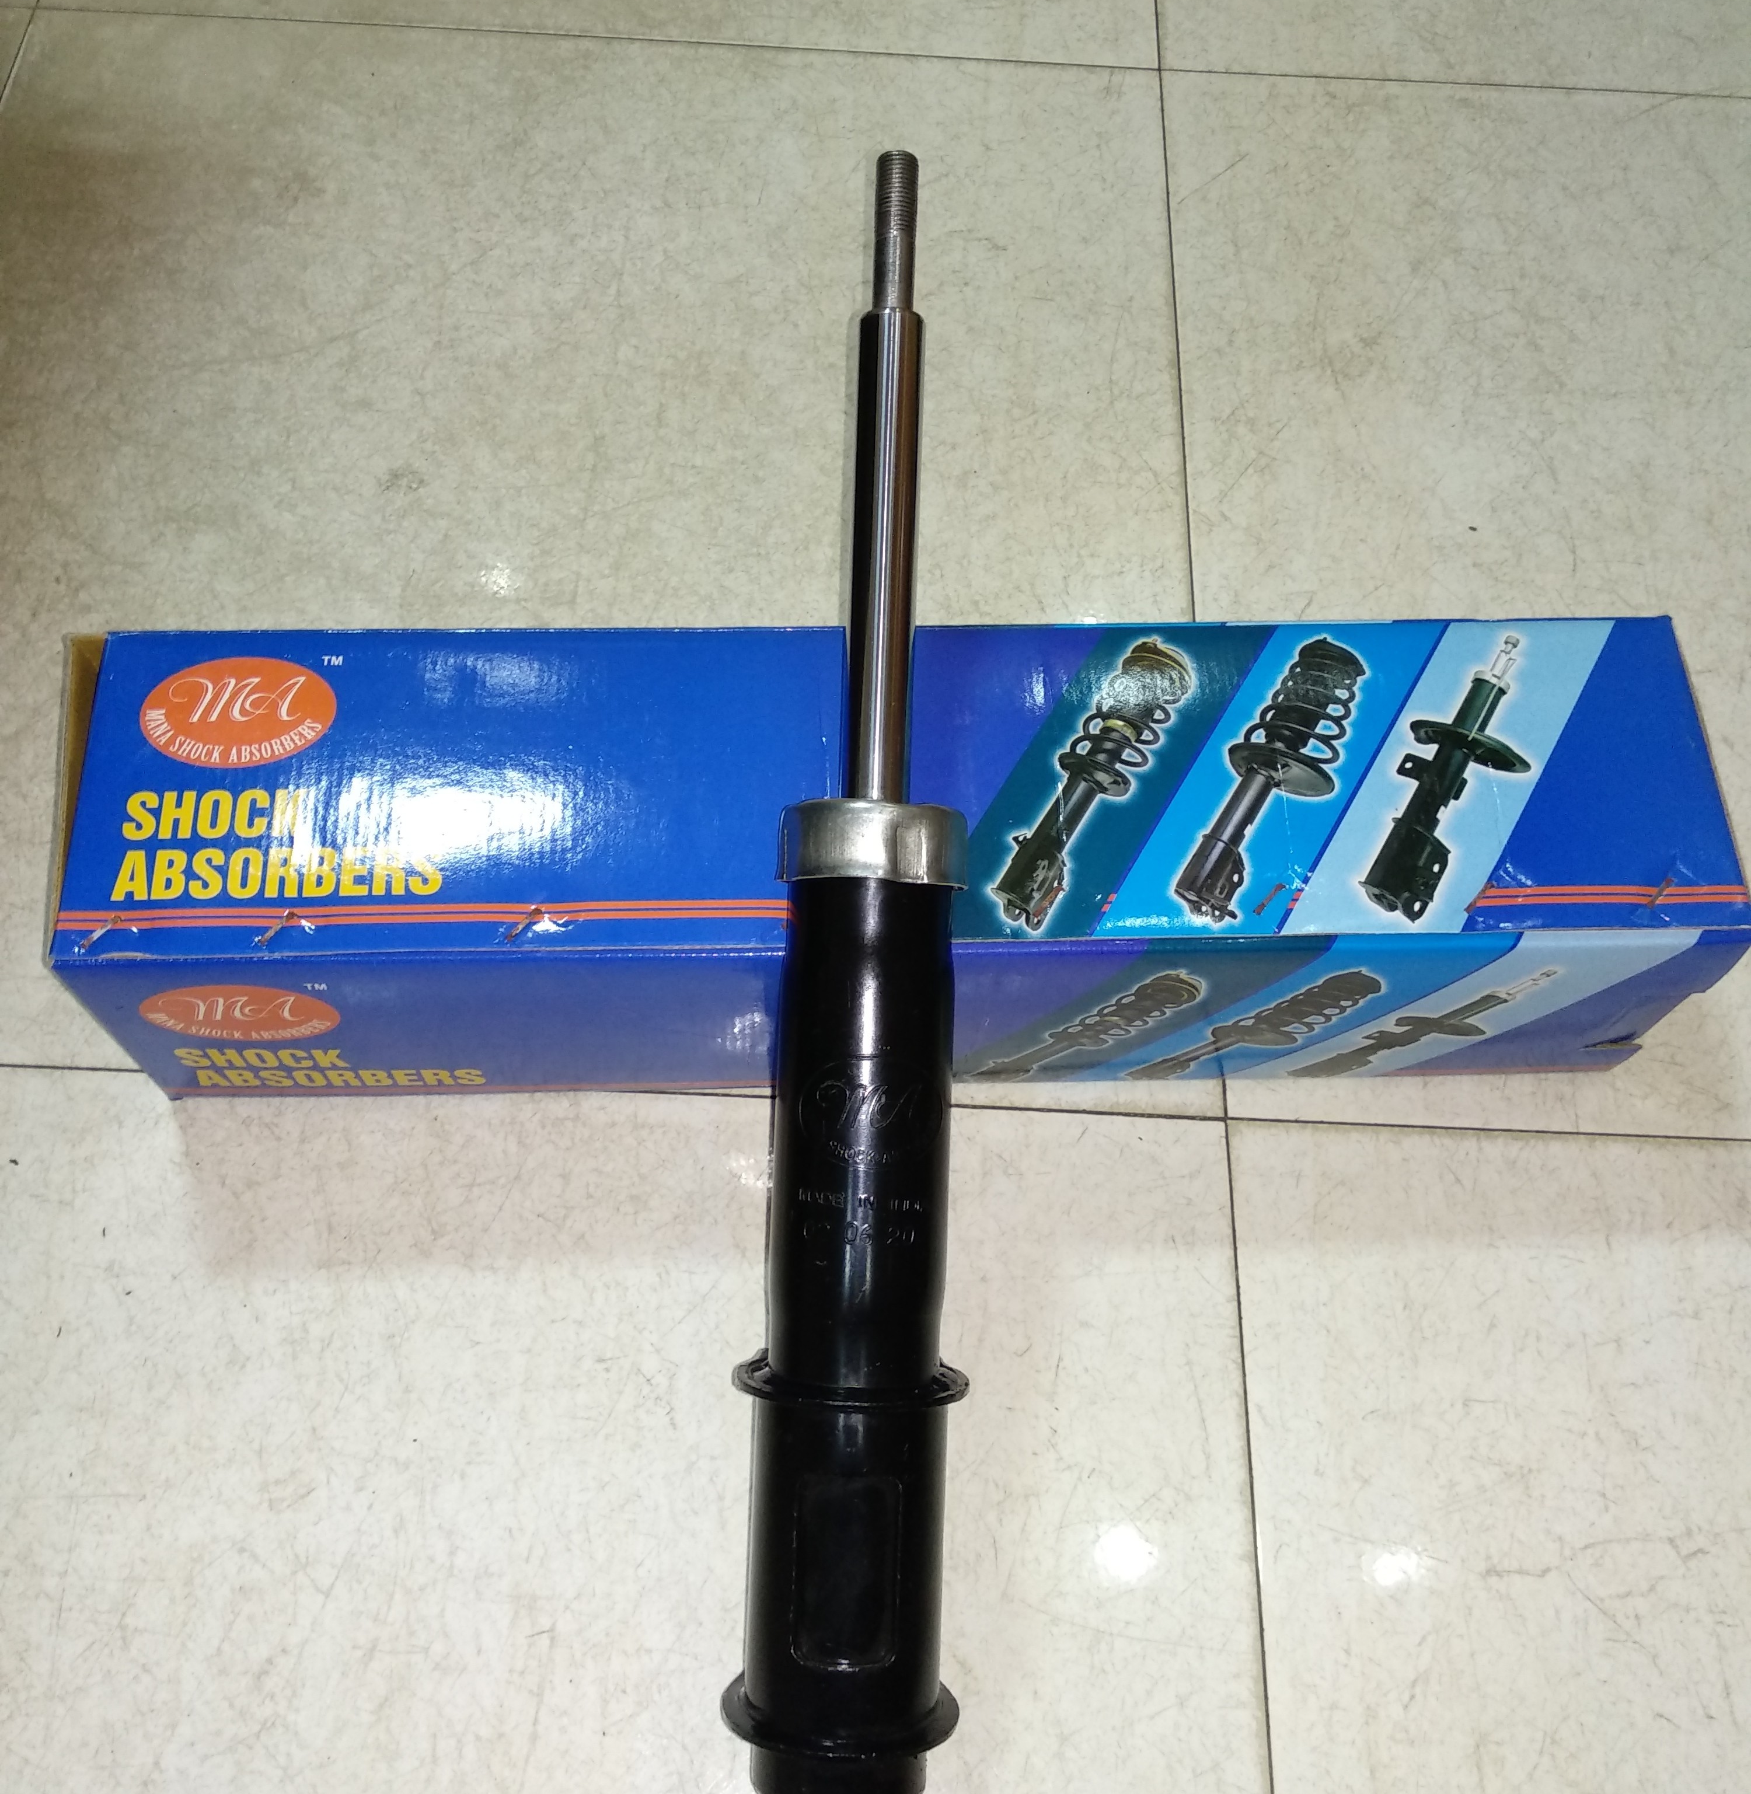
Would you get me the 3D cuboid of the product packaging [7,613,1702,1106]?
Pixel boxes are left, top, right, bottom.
[{"bbox_3d":[0.010,-0.012,0.651,0.557,0.125,0.125,-1,63,-3],"label":"product packaging"}]

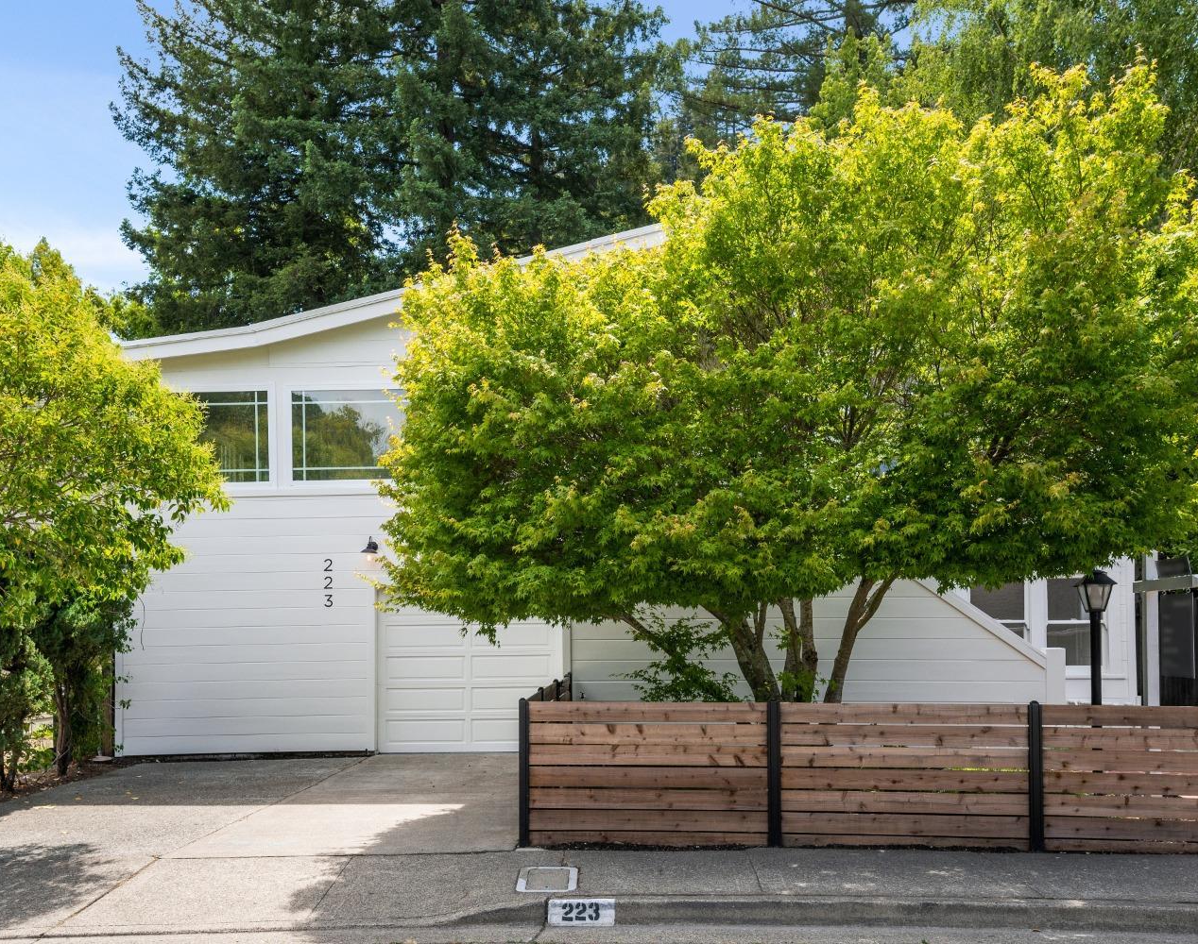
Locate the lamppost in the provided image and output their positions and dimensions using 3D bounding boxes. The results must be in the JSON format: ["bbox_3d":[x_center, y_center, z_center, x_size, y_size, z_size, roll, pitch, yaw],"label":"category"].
[{"bbox_3d":[3.850,1.670,9.150,0.250,1.840,0.250,0,-1,0],"label":"lamppost"}]

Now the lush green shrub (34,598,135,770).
[{"bbox_3d":[-5.900,2.360,13.500,1.150,2.200,1.100,0,-1,0],"label":"lush green shrub"}]

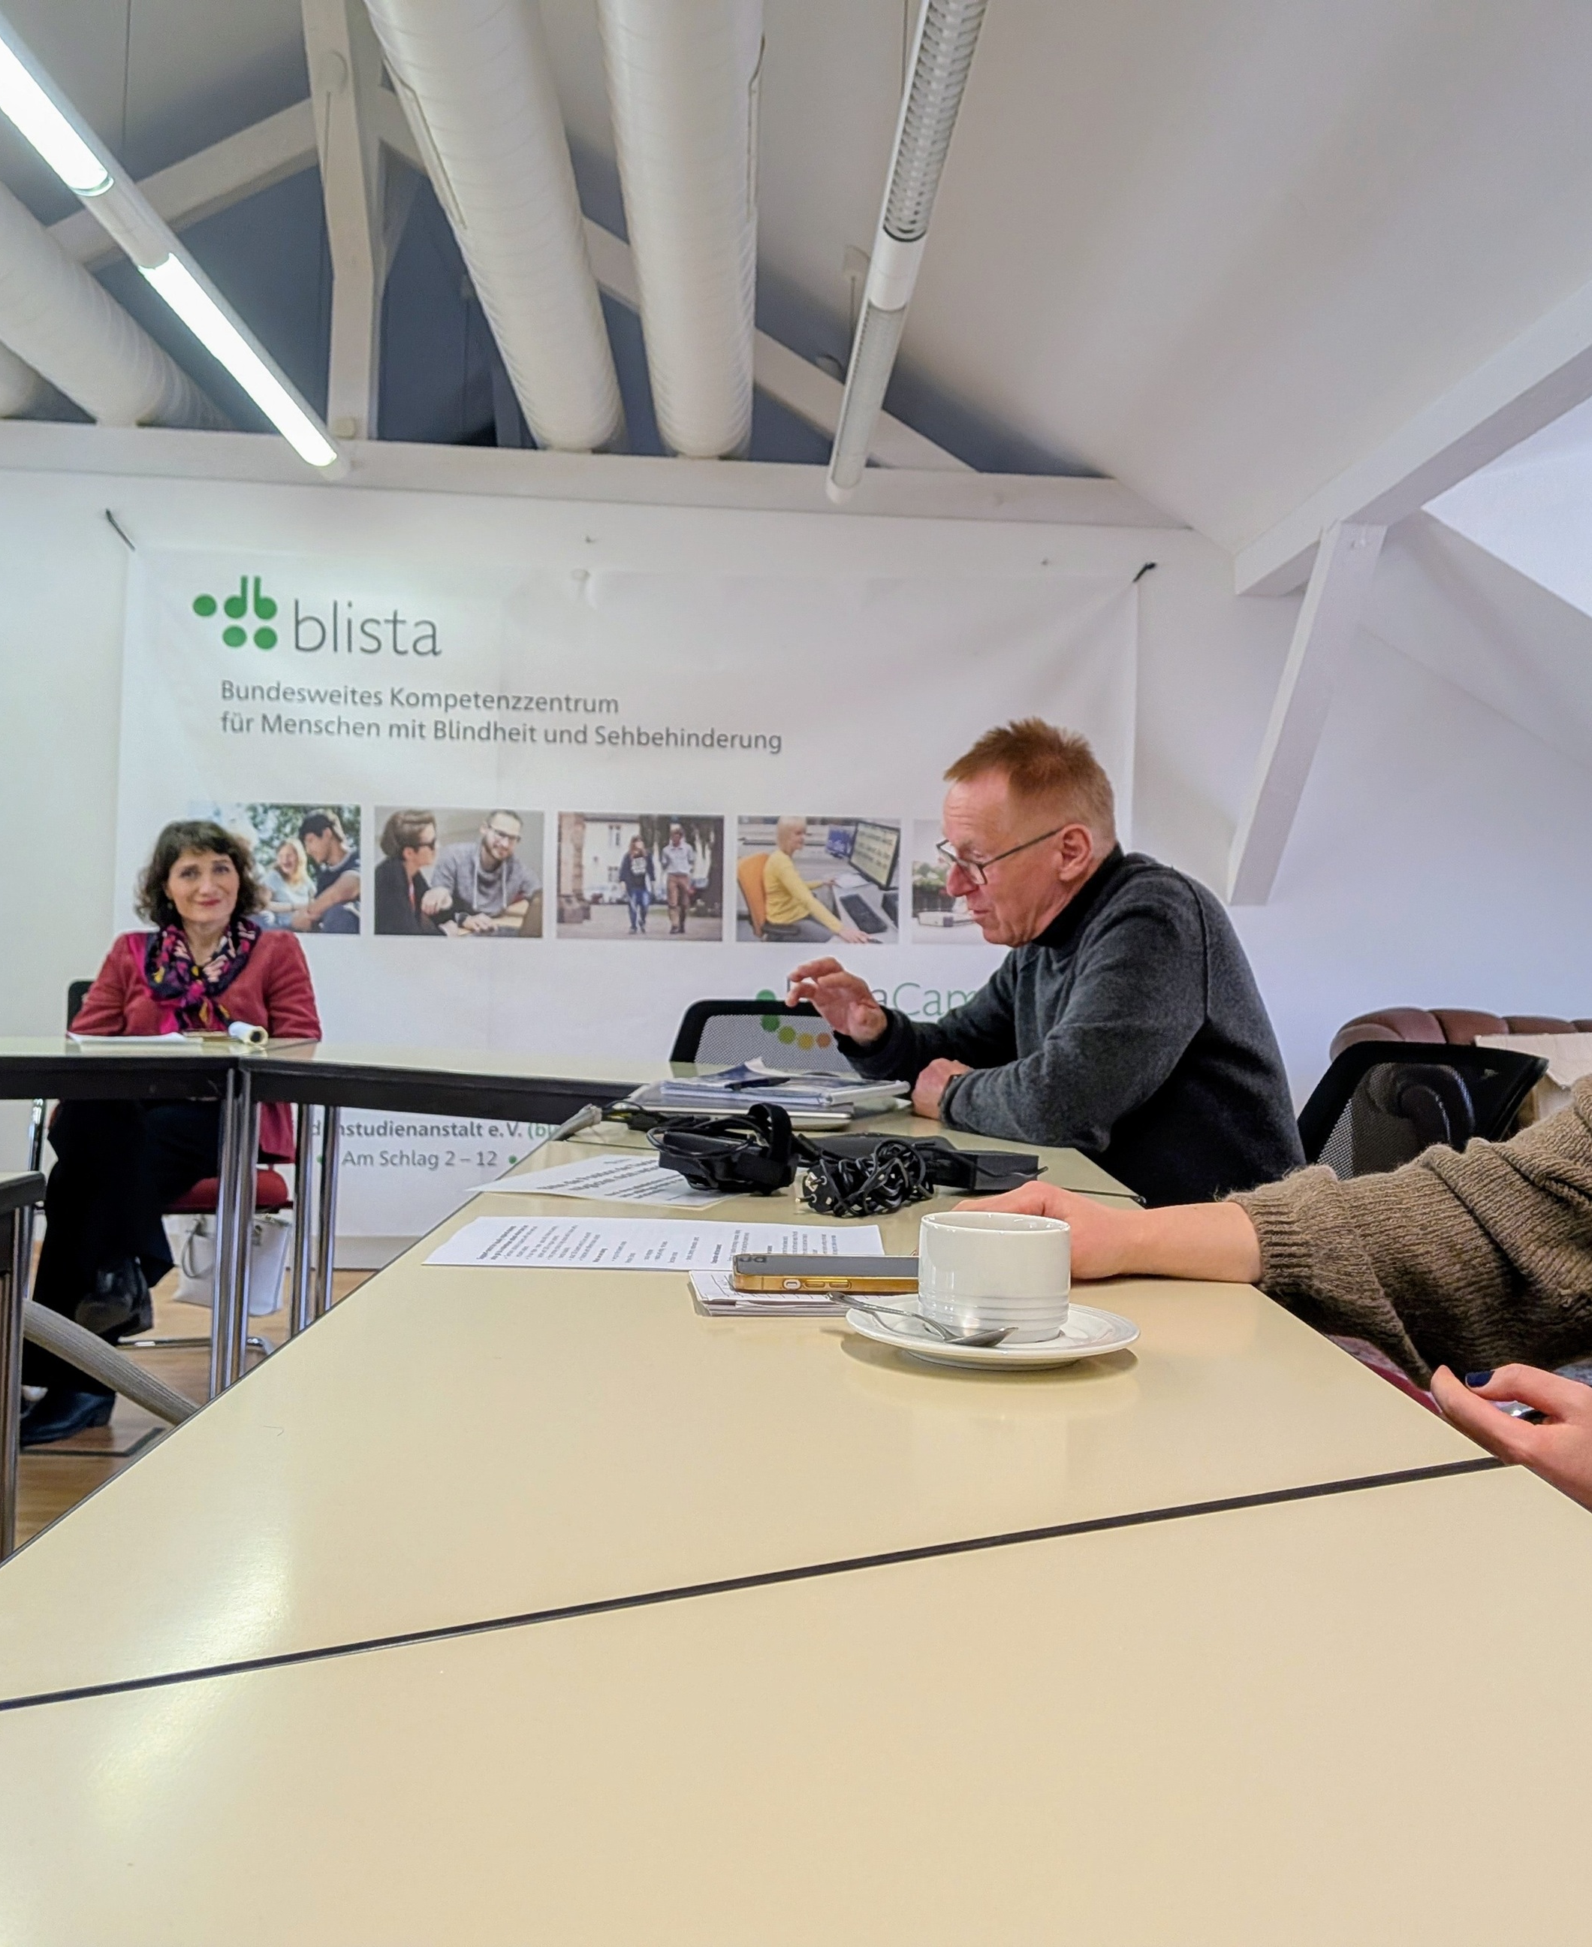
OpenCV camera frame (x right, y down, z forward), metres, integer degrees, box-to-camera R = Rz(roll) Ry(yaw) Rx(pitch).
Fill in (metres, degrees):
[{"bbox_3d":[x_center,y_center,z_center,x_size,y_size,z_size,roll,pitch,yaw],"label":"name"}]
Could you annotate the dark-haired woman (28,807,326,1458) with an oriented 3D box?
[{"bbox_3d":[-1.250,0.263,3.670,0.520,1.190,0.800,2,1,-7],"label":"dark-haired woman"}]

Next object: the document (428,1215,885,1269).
[{"bbox_3d":[-0.087,0.182,1.230,0.297,0.005,0.210,2,1,-6],"label":"document"}]

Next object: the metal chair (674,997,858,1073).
[{"bbox_3d":[-0.090,0.478,3.220,0.540,0.850,0.560,2,1,14],"label":"metal chair"}]

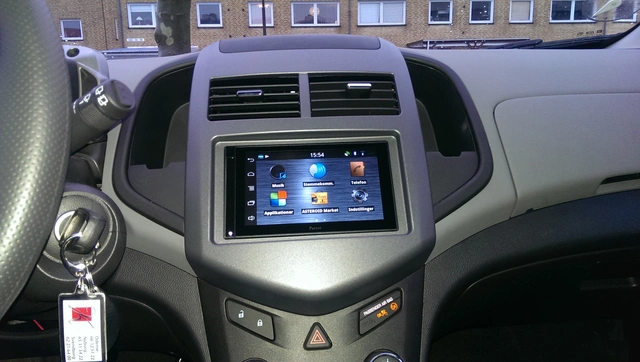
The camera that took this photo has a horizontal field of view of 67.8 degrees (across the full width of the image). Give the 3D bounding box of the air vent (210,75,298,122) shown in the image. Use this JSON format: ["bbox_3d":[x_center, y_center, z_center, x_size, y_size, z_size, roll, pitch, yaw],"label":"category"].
[{"bbox_3d":[-0.071,-0.087,0.527,0.099,0.055,0.030,-2,-23,-4],"label":"air vent"}]

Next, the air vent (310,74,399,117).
[{"bbox_3d":[0.037,-0.092,0.534,0.098,0.056,0.030,-2,-23,-4],"label":"air vent"}]

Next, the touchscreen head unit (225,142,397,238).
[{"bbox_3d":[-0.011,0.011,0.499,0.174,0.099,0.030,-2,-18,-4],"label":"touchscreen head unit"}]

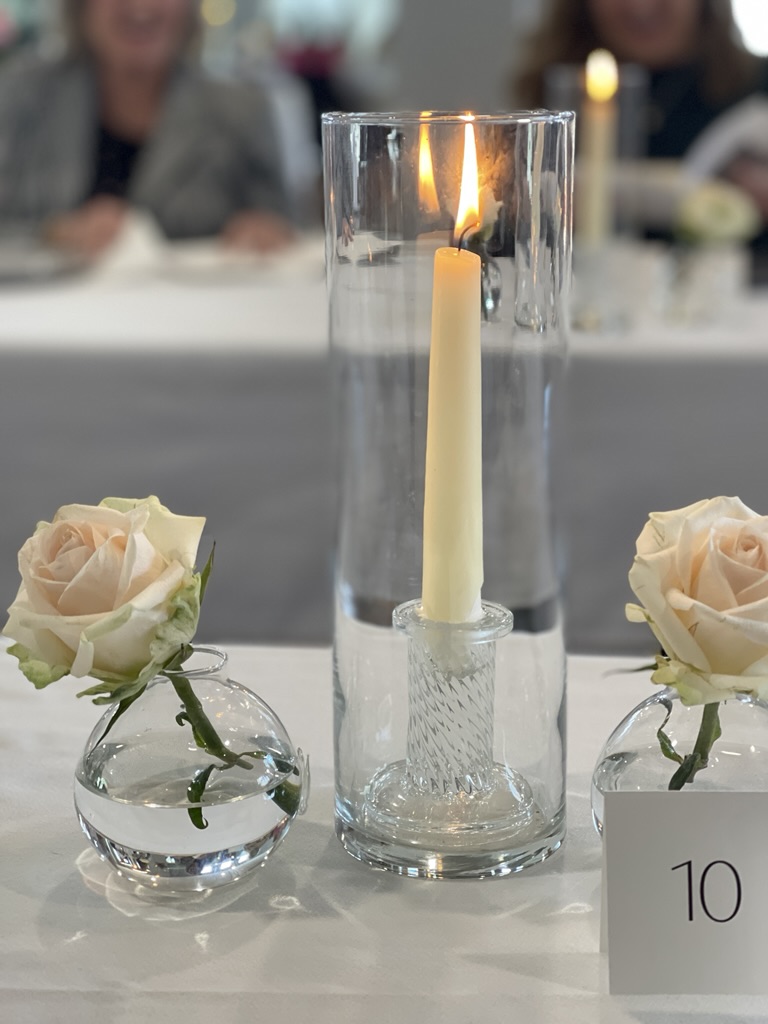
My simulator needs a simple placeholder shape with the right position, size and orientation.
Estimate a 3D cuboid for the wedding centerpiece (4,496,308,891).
[{"bbox_3d":[-0.089,0.073,0.743,0.114,0.164,0.110,2,14,12],"label":"wedding centerpiece"}]

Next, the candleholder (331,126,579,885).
[{"bbox_3d":[0.027,-0.009,0.782,0.100,0.302,0.100,-1,14,0],"label":"candleholder"}]

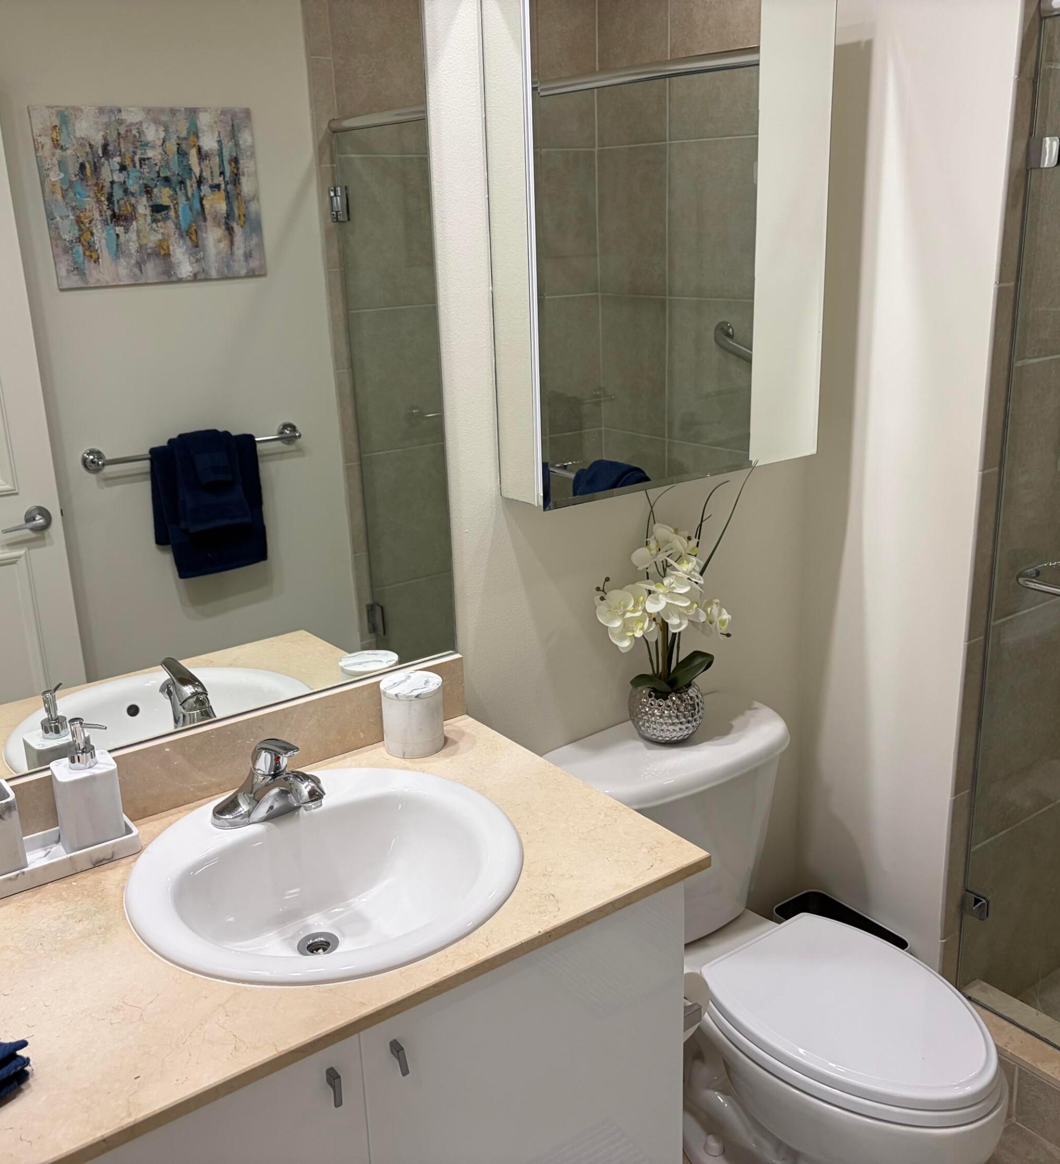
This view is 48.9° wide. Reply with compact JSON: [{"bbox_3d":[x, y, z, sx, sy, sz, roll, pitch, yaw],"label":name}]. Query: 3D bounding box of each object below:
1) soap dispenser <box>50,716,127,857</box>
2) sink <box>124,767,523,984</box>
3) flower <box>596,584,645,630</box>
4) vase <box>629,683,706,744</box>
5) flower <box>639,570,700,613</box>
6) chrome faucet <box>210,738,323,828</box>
[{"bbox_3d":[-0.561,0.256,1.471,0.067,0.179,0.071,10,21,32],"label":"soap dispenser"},{"bbox_3d":[-0.246,0.422,1.474,0.484,0.180,0.484,-14,21,-34],"label":"sink"},{"bbox_3d":[0.152,0.041,1.950,0.085,0.070,0.050,-6,18,-14],"label":"flower"},{"bbox_3d":[0.239,0.225,2.030,0.131,0.102,0.131,-2,18,1],"label":"vase"},{"bbox_3d":[0.234,0.016,1.945,0.094,0.064,0.055,-4,18,-7],"label":"flower"},{"bbox_3d":[-0.315,0.256,1.510,0.160,0.120,0.180,-14,21,-34],"label":"chrome faucet"}]

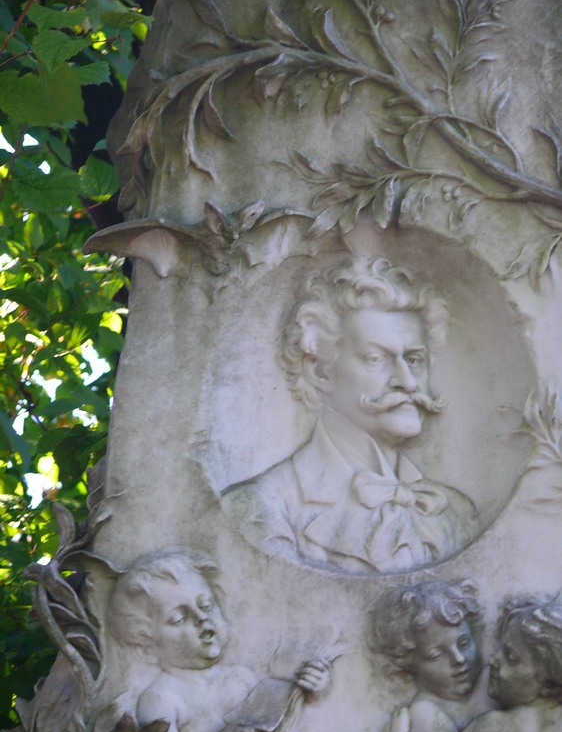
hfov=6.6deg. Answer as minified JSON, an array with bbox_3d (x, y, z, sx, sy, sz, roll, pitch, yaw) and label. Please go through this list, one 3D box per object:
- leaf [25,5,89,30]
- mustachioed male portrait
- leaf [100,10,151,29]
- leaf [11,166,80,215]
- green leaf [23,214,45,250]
[{"bbox_3d":[-0.353,-0.547,7.700,0.094,0.033,0.050,0,-10,0],"label":"leaf"},{"bbox_3d":[0.106,0.075,7.600,0.382,0.477,0.140,2,-10,-10],"label":"mustachioed male portrait"},{"bbox_3d":[-0.245,-0.545,7.700,0.079,0.025,0.040,0,-10,0],"label":"leaf"},{"bbox_3d":[-0.379,-0.285,7.900,0.110,0.070,0.050,0,-10,0],"label":"leaf"},{"bbox_3d":[-0.405,-0.220,8.000,0.036,0.054,0.030,0,-10,0],"label":"green leaf"}]

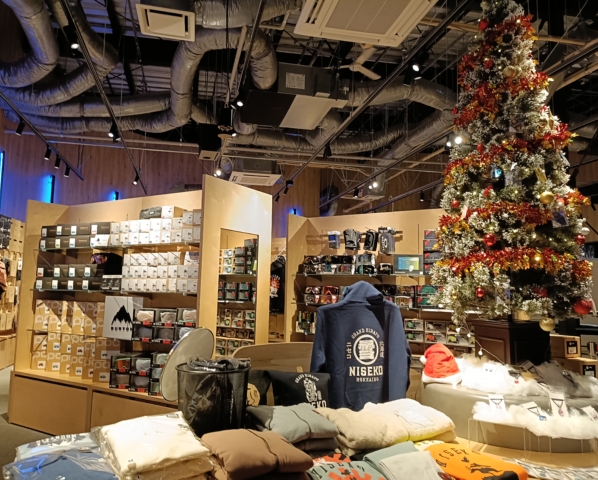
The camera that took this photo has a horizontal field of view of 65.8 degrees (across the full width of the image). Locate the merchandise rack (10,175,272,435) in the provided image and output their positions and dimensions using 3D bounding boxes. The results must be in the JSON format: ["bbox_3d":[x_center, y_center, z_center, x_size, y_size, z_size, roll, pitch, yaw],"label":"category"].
[{"bbox_3d":[-1.623,0.728,4.619,2.559,2.327,0.950,-2,-7,31],"label":"merchandise rack"}]

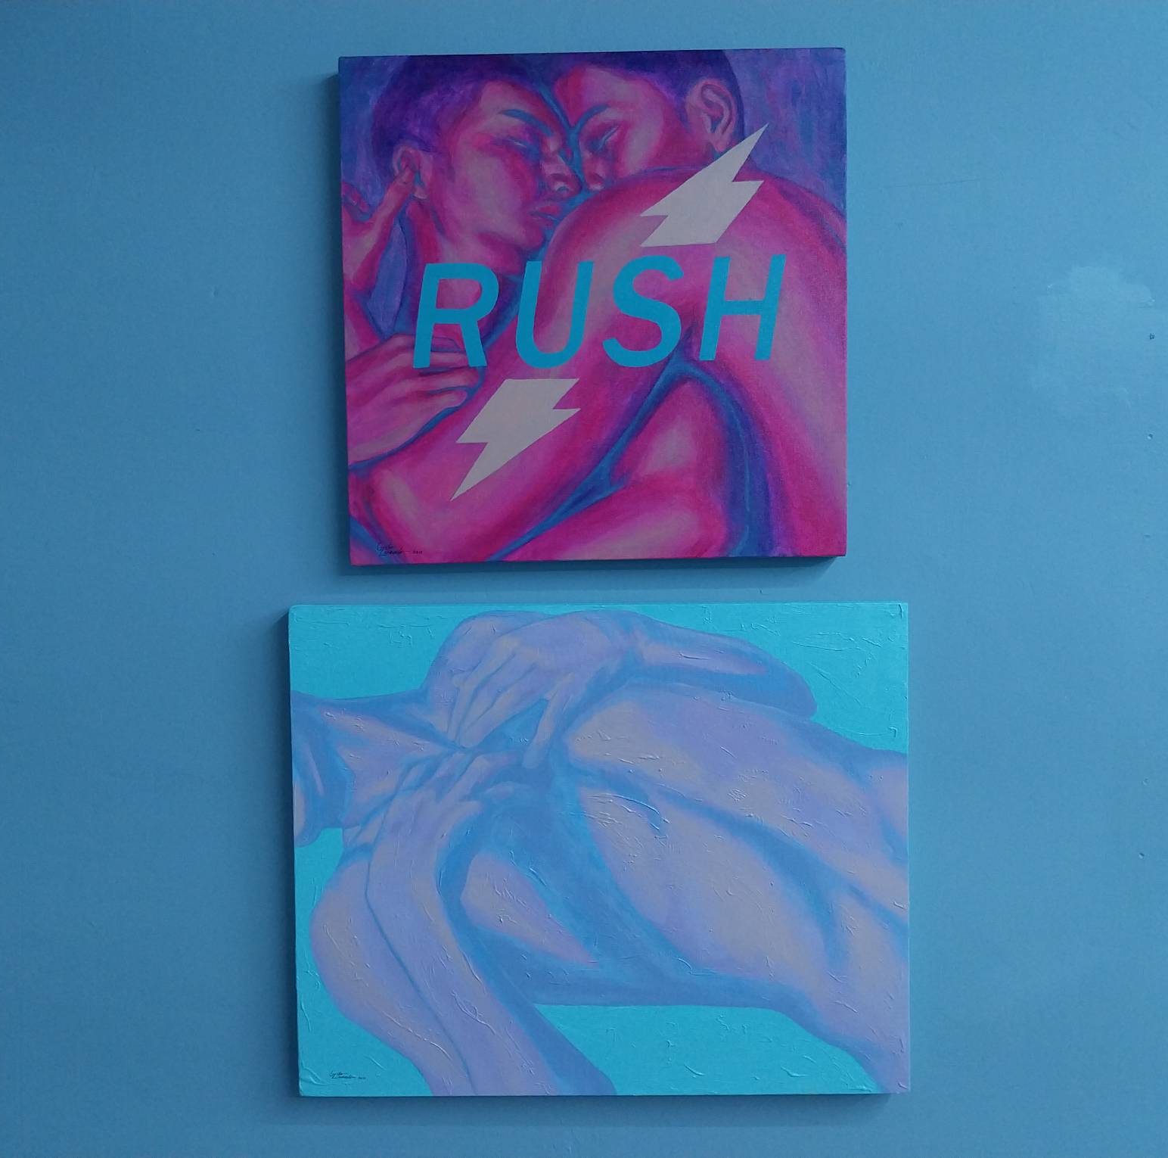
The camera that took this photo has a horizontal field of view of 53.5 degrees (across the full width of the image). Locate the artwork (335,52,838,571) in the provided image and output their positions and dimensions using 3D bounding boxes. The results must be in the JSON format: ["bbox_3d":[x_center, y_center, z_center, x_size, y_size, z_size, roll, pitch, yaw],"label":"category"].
[{"bbox_3d":[0.014,-0.329,1.425,0.610,0.612,0.031,-1,2,1],"label":"artwork"}]

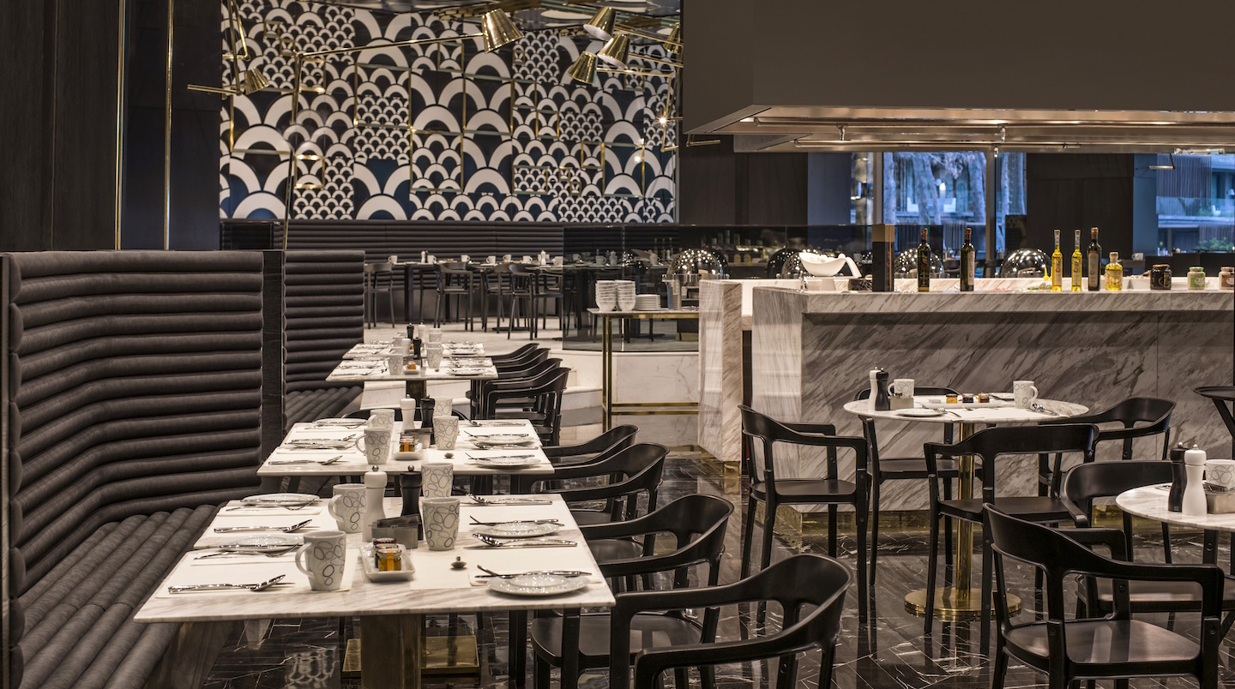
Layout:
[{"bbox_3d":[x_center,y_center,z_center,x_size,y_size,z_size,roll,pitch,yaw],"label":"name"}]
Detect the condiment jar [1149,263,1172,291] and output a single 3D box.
[{"bbox_3d":[2.667,-0.330,8.420,0.106,0.126,0.106,0,3,0],"label":"condiment jar"}]

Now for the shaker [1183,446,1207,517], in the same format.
[{"bbox_3d":[1.265,0.294,3.753,0.055,0.152,0.055,0,3,0],"label":"shaker"}]

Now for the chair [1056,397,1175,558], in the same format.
[{"bbox_3d":[1.889,0.591,6.487,0.455,0.765,0.525,-1,3,-12],"label":"chair"}]

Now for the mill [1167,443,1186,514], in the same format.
[{"bbox_3d":[1.286,0.302,3.913,0.054,0.156,0.054,0,3,0],"label":"mill"}]

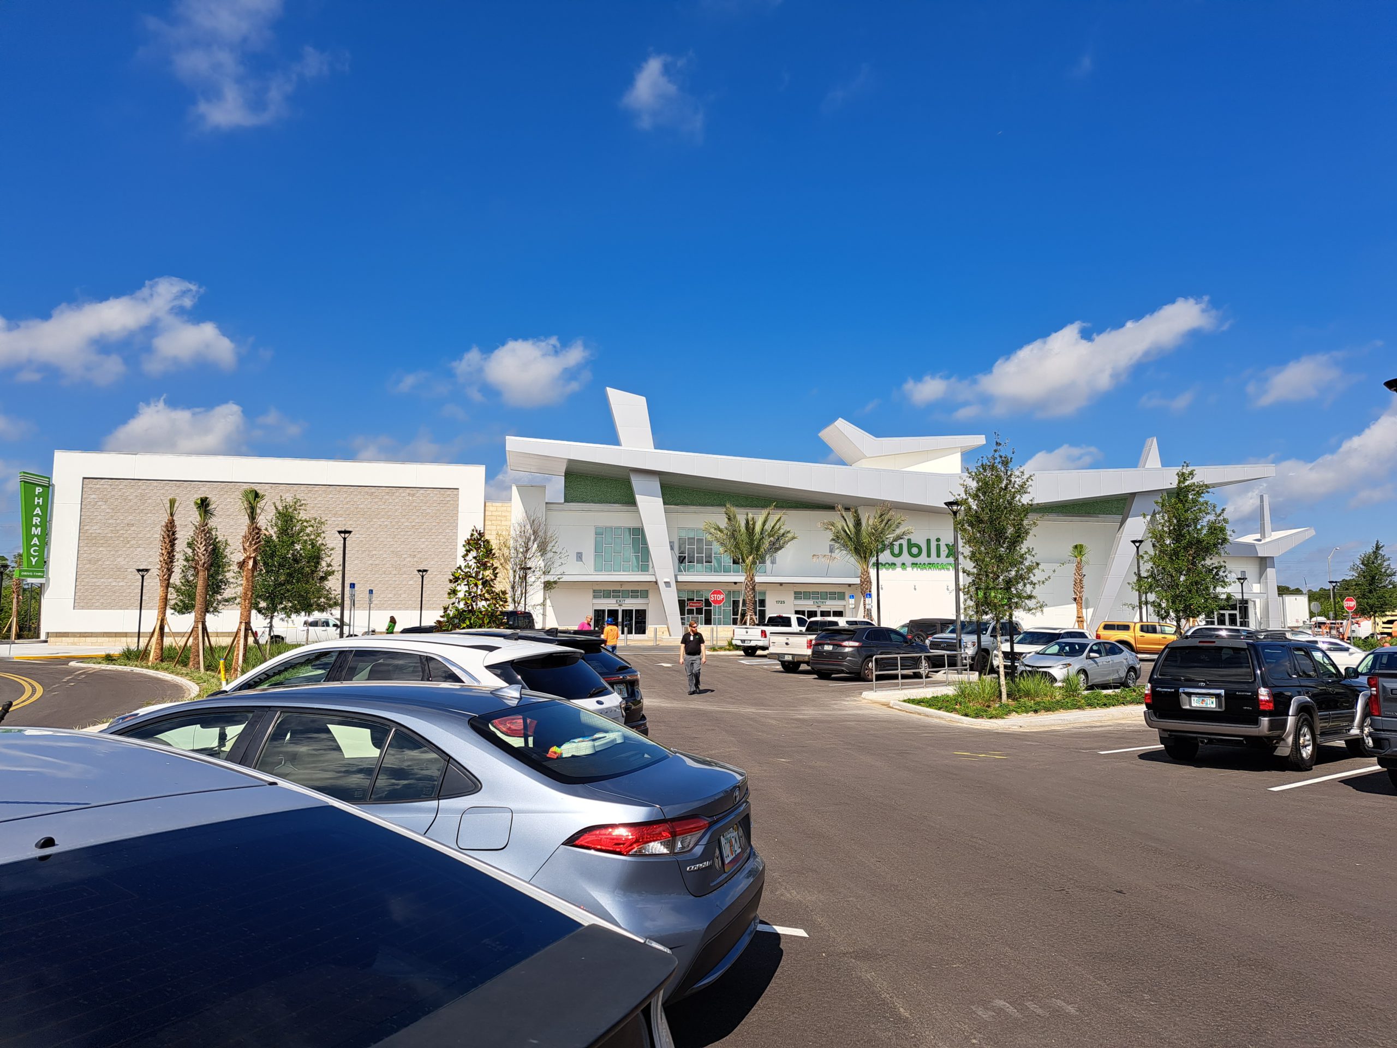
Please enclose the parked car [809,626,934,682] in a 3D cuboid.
[{"bbox_3d":[6.008,4.415,33.121,4.780,1.740,1.930,5,-8,-41],"label":"parked car"}]

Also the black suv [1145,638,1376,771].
[{"bbox_3d":[8.713,2.653,14.755,4.660,1.760,1.780,5,-8,-39],"label":"black suv"}]

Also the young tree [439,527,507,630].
[{"bbox_3d":[-5.801,1.965,24.931,1.750,3.810,1.750,1,-6,-13],"label":"young tree"}]

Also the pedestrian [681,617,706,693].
[{"bbox_3d":[-0.102,3.105,22.700,0.580,1.762,0.420,0,-6,0],"label":"pedestrian"}]

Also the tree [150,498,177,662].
[{"bbox_3d":[-21.082,2.196,37.974,1.000,6.457,1.000,1,-6,-11],"label":"tree"}]

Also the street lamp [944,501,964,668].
[{"bbox_3d":[9.068,2.171,33.962,0.630,6.115,0.630,1,-6,-11],"label":"street lamp"}]

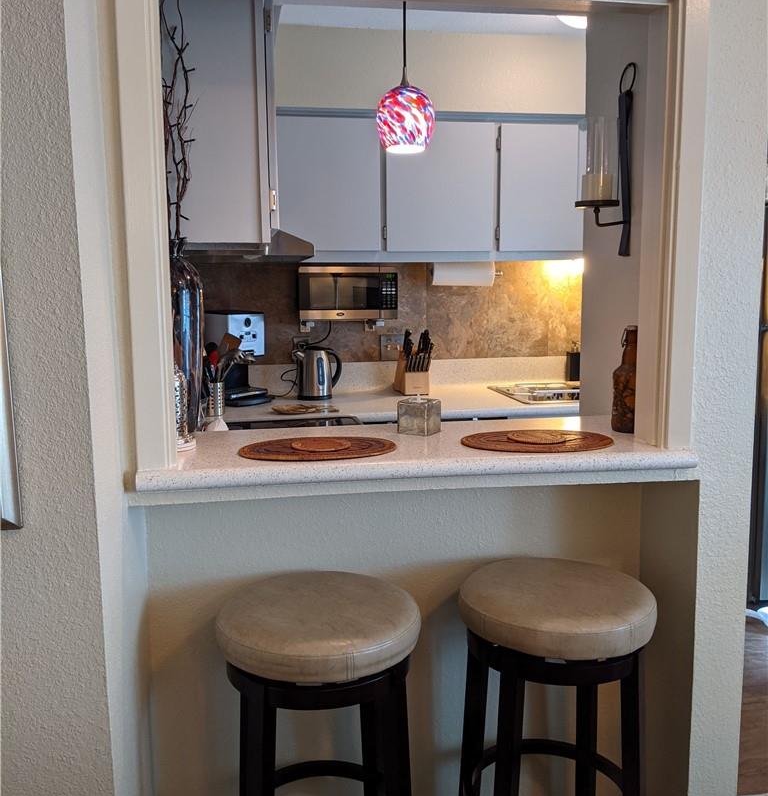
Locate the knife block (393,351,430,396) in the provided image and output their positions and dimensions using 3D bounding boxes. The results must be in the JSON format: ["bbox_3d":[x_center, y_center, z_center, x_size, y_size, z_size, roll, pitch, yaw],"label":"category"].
[{"bbox_3d":[0.119,-0.117,3.392,0.105,0.186,0.220,-2,8,-10],"label":"knife block"}]

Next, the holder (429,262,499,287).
[{"bbox_3d":[0.355,-0.541,3.428,0.319,0.120,0.115,-2,8,-10],"label":"holder"}]

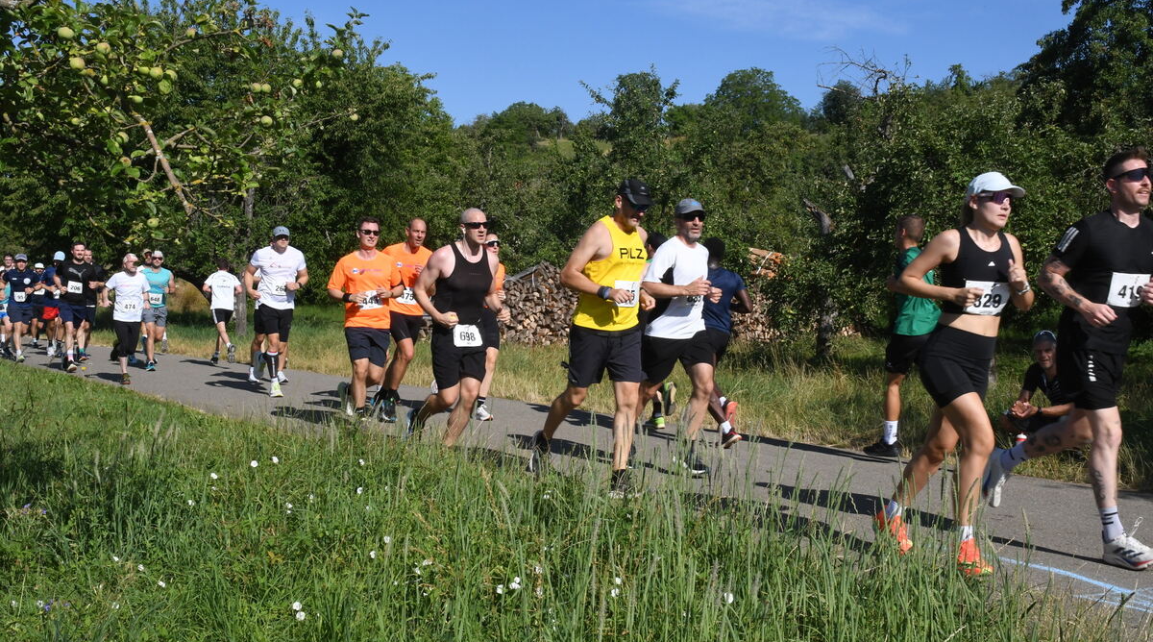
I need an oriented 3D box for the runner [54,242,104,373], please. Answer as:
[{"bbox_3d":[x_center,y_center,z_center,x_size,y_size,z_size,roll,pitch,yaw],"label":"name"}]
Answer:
[{"bbox_3d":[-6.901,-0.180,17.300,0.630,1.790,0.700,0,1,-26],"label":"runner"}]

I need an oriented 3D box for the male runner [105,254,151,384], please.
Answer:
[{"bbox_3d":[-5.658,-0.018,15.700,0.560,1.643,0.680,0,1,-28],"label":"male runner"}]

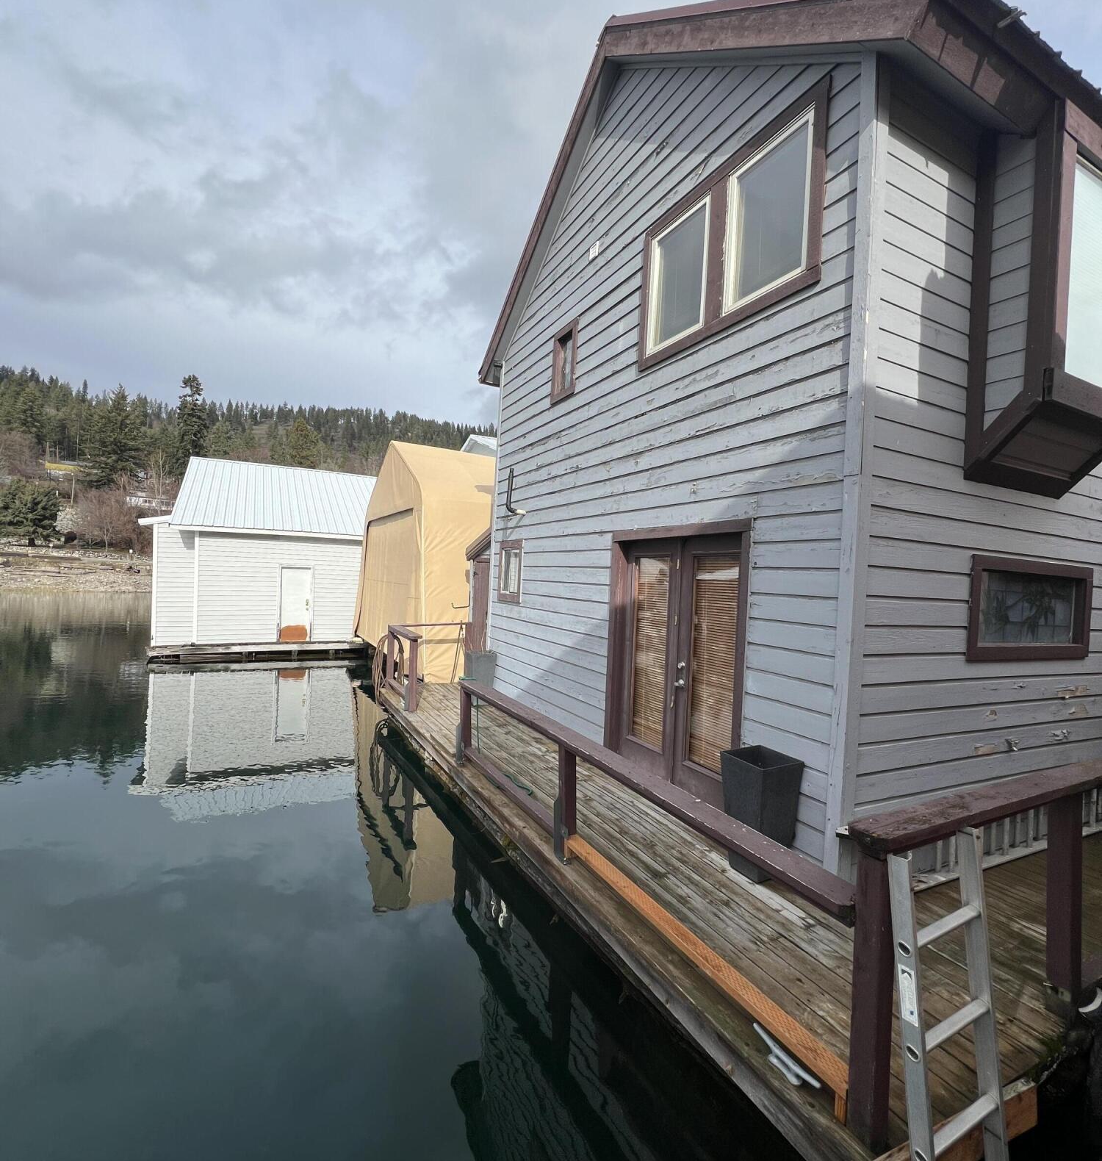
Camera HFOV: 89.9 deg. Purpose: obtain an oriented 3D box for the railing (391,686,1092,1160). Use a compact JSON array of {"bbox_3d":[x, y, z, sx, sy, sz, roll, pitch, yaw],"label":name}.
[{"bbox_3d":[0.839,1.228,3.753,1.830,0.940,4.000,3,0,-27],"label":"railing"}]

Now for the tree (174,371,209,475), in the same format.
[{"bbox_3d":[-65.321,-27.460,100.000,5.525,20.179,5.525,3,-2,-34],"label":"tree"}]

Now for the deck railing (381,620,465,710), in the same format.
[{"bbox_3d":[-1.532,1.109,7.597,1.230,0.900,2.000,3,0,-27],"label":"deck railing"}]

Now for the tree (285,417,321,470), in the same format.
[{"bbox_3d":[-48.529,-25.837,108.000,6.517,12.357,6.517,3,-1,-25],"label":"tree"}]

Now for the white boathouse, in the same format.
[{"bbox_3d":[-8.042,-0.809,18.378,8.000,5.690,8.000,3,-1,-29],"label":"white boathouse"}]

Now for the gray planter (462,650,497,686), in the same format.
[{"bbox_3d":[-0.903,1.268,7.155,0.330,0.650,0.340,3,0,-27],"label":"gray planter"}]

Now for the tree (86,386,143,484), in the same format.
[{"bbox_3d":[-72.440,-23.732,92.000,7.428,17.799,7.428,3,-2,-39],"label":"tree"}]

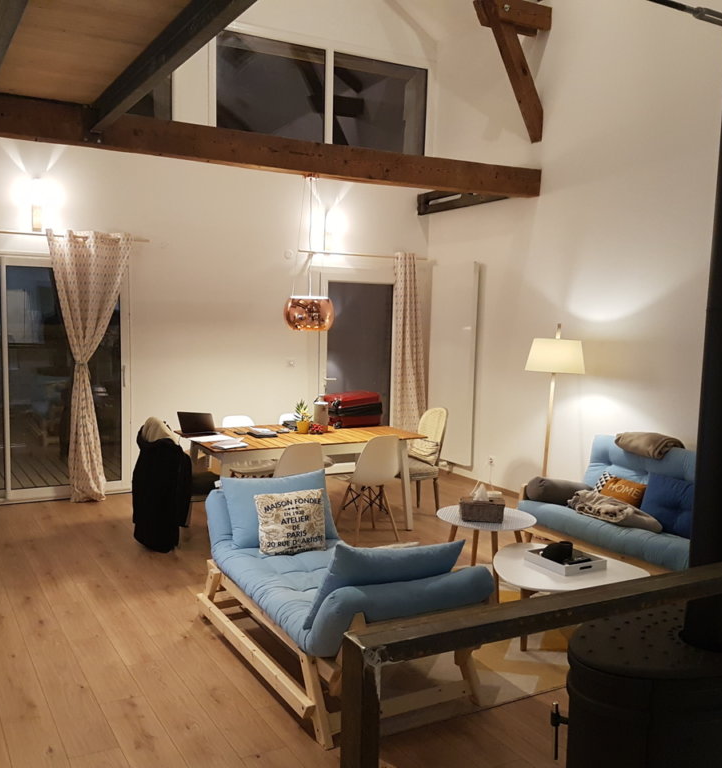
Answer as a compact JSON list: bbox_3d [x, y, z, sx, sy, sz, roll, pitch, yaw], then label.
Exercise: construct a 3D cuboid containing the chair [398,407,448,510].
[{"bbox_3d":[0.453,0.679,6.735,0.553,0.935,0.482,-3,7,-34],"label":"chair"}]

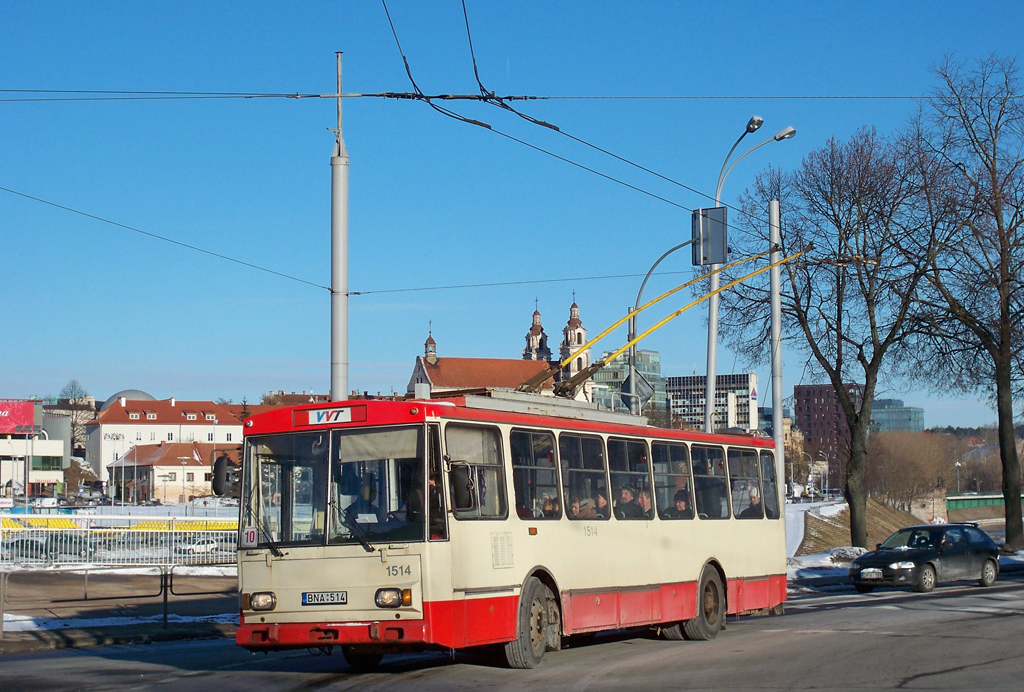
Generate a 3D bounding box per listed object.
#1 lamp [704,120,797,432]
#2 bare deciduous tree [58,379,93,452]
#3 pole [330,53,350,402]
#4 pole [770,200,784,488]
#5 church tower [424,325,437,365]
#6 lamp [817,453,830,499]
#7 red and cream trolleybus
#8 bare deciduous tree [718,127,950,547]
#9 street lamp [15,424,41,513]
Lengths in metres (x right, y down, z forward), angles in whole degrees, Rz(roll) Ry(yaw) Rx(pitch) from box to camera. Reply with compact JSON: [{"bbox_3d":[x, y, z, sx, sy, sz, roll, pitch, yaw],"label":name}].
[{"bbox_3d":[5.418,0.108,37.737,1.900,11.100,1.200,-5,-8,35],"label":"lamp"},{"bbox_3d":[-75.334,12.478,280.475,5.600,13.800,5.600,-1,-6,0],"label":"bare deciduous tree"},{"bbox_3d":[-3.080,-0.291,29.223,0.340,10.200,0.340,-1,-6,0],"label":"pole"},{"bbox_3d":[6.749,1.156,41.124,0.260,9.800,0.260,-1,-6,0],"label":"pole"},{"bbox_3d":[-20.096,-0.627,402.664,2.400,10.500,2.400,3,-7,-30],"label":"church tower"},{"bbox_3d":[63.101,26.285,329.057,1.800,9.900,0.700,-1,-6,0],"label":"lamp"},{"bbox_3d":[0.660,2.420,22.100,2.600,3.200,10.800,-4,-7,29],"label":"red and cream trolleybus"},{"bbox_3d":[10.378,-0.321,52.357,6.900,13.600,6.900,-1,-6,0],"label":"bare deciduous tree"},{"bbox_3d":[-44.543,12.666,149.581,2.300,10.700,0.700,1,-7,-11],"label":"street lamp"}]

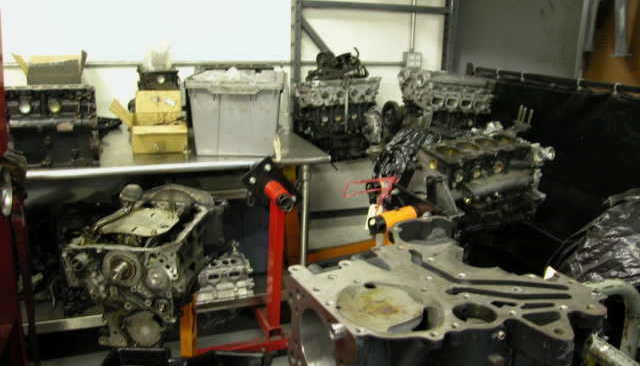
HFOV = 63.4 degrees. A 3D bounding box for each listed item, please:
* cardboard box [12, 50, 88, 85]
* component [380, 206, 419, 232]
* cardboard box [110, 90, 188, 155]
[{"bbox_3d":[-1.252,-0.525,2.436,0.285,0.185,0.210,-4,17,-19],"label":"cardboard box"},{"bbox_3d":[0.273,0.120,1.780,0.150,0.064,0.062,-13,21,-41],"label":"component"},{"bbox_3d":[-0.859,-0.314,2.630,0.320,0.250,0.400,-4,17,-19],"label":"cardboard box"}]

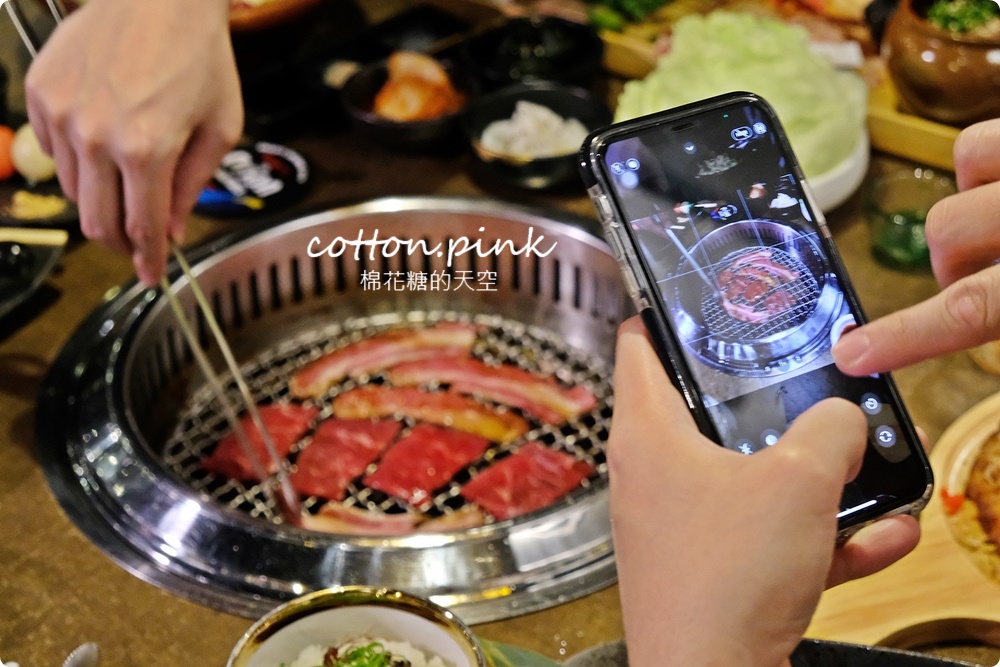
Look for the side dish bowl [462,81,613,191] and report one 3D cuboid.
[{"bbox_3d":[0.025,-0.130,1.199,0.101,0.039,0.101,0,35,1],"label":"side dish bowl"}]

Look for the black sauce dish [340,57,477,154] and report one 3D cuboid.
[{"bbox_3d":[-0.063,-0.154,1.241,0.097,0.036,0.097,-1,35,0],"label":"black sauce dish"}]

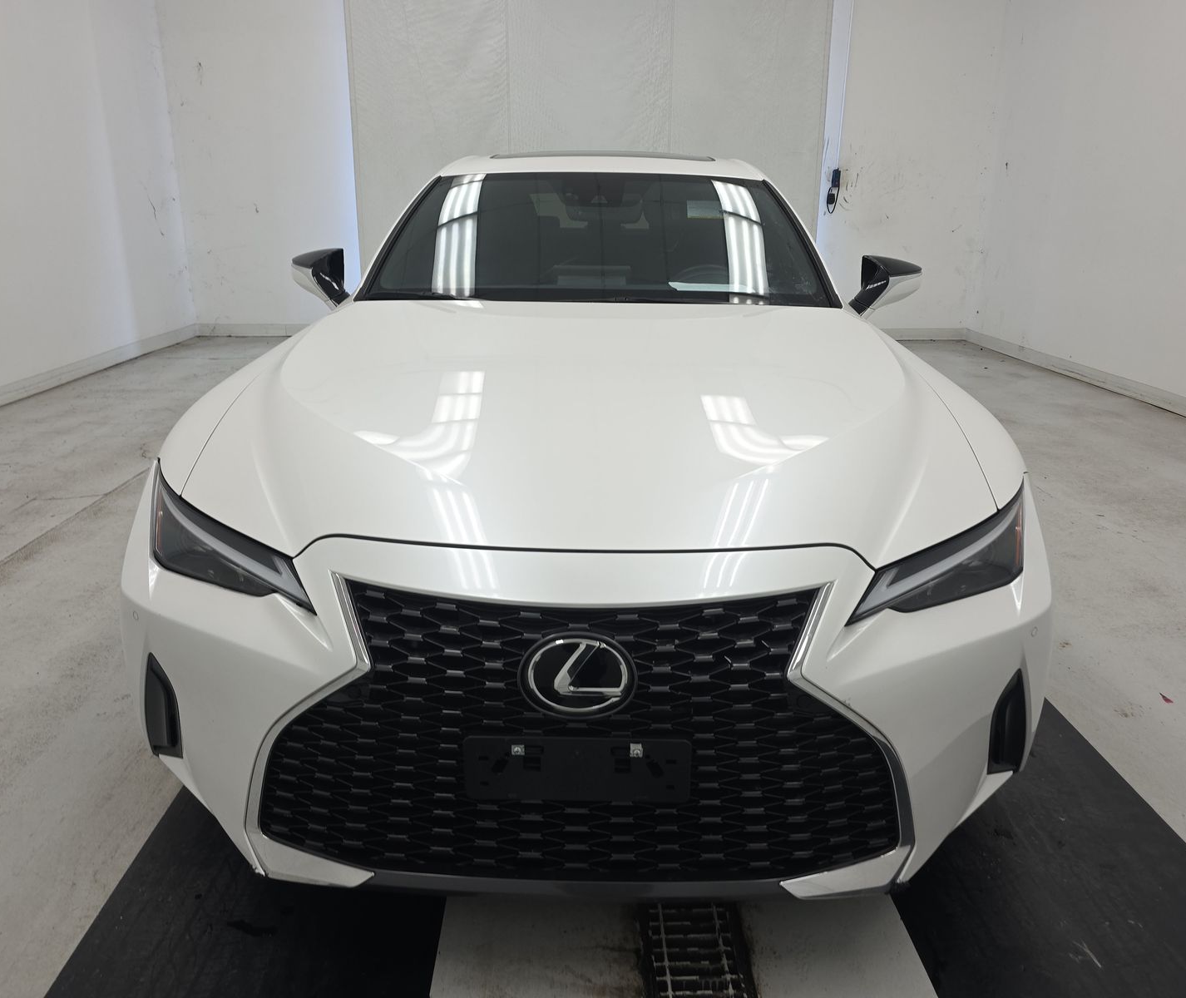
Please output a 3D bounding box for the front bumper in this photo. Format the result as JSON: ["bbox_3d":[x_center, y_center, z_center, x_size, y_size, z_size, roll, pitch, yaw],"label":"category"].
[{"bbox_3d":[-0.017,0.294,1.559,1.810,0.590,0.570,1,19,1],"label":"front bumper"}]

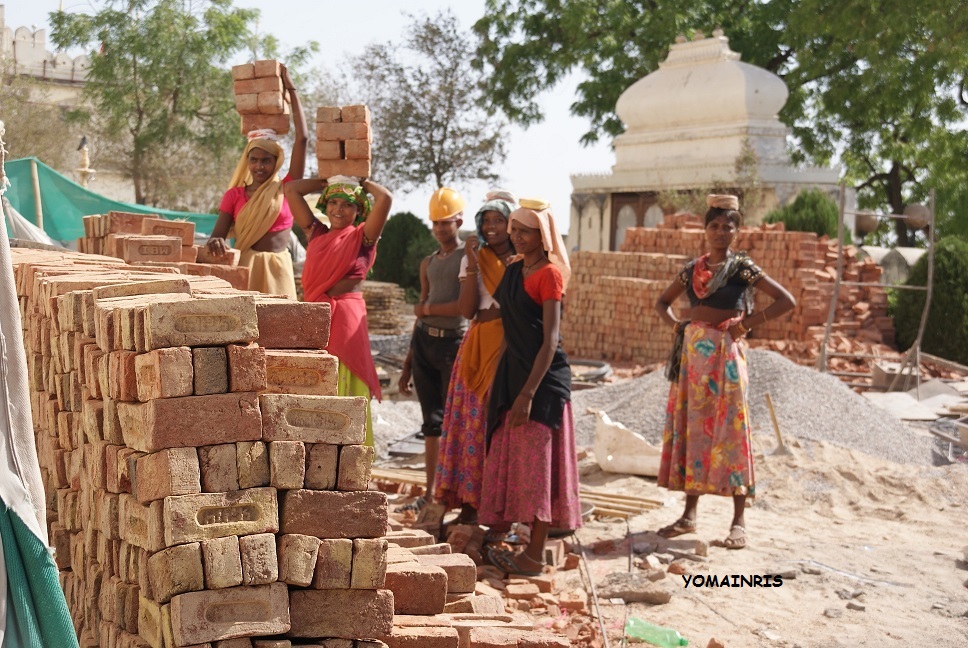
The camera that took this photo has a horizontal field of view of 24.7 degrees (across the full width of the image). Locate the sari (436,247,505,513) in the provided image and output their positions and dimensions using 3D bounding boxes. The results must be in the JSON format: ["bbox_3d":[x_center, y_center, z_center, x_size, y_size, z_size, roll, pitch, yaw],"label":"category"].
[{"bbox_3d":[-0.039,0.247,10.200,0.470,1.220,0.420,2,3,24],"label":"sari"}]

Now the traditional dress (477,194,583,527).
[{"bbox_3d":[0.201,0.261,9.350,0.410,1.570,0.460,-2,4,-41],"label":"traditional dress"}]

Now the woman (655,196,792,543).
[{"bbox_3d":[1.089,0.215,10.000,0.630,1.580,0.410,1,3,12],"label":"woman"}]

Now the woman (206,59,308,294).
[{"bbox_3d":[-1.031,-0.206,10.000,0.470,1.880,0.450,1,3,12],"label":"woman"}]

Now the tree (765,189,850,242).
[{"bbox_3d":[4.237,-0.887,29.000,1.350,1.800,1.300,0,3,0],"label":"tree"}]

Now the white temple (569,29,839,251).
[{"bbox_3d":[4.014,-2.908,40.000,4.300,4.700,2.400,3,4,38],"label":"white temple"}]

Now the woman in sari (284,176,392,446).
[{"bbox_3d":[-0.625,0.149,9.550,0.490,1.570,0.450,1,3,5],"label":"woman in sari"}]

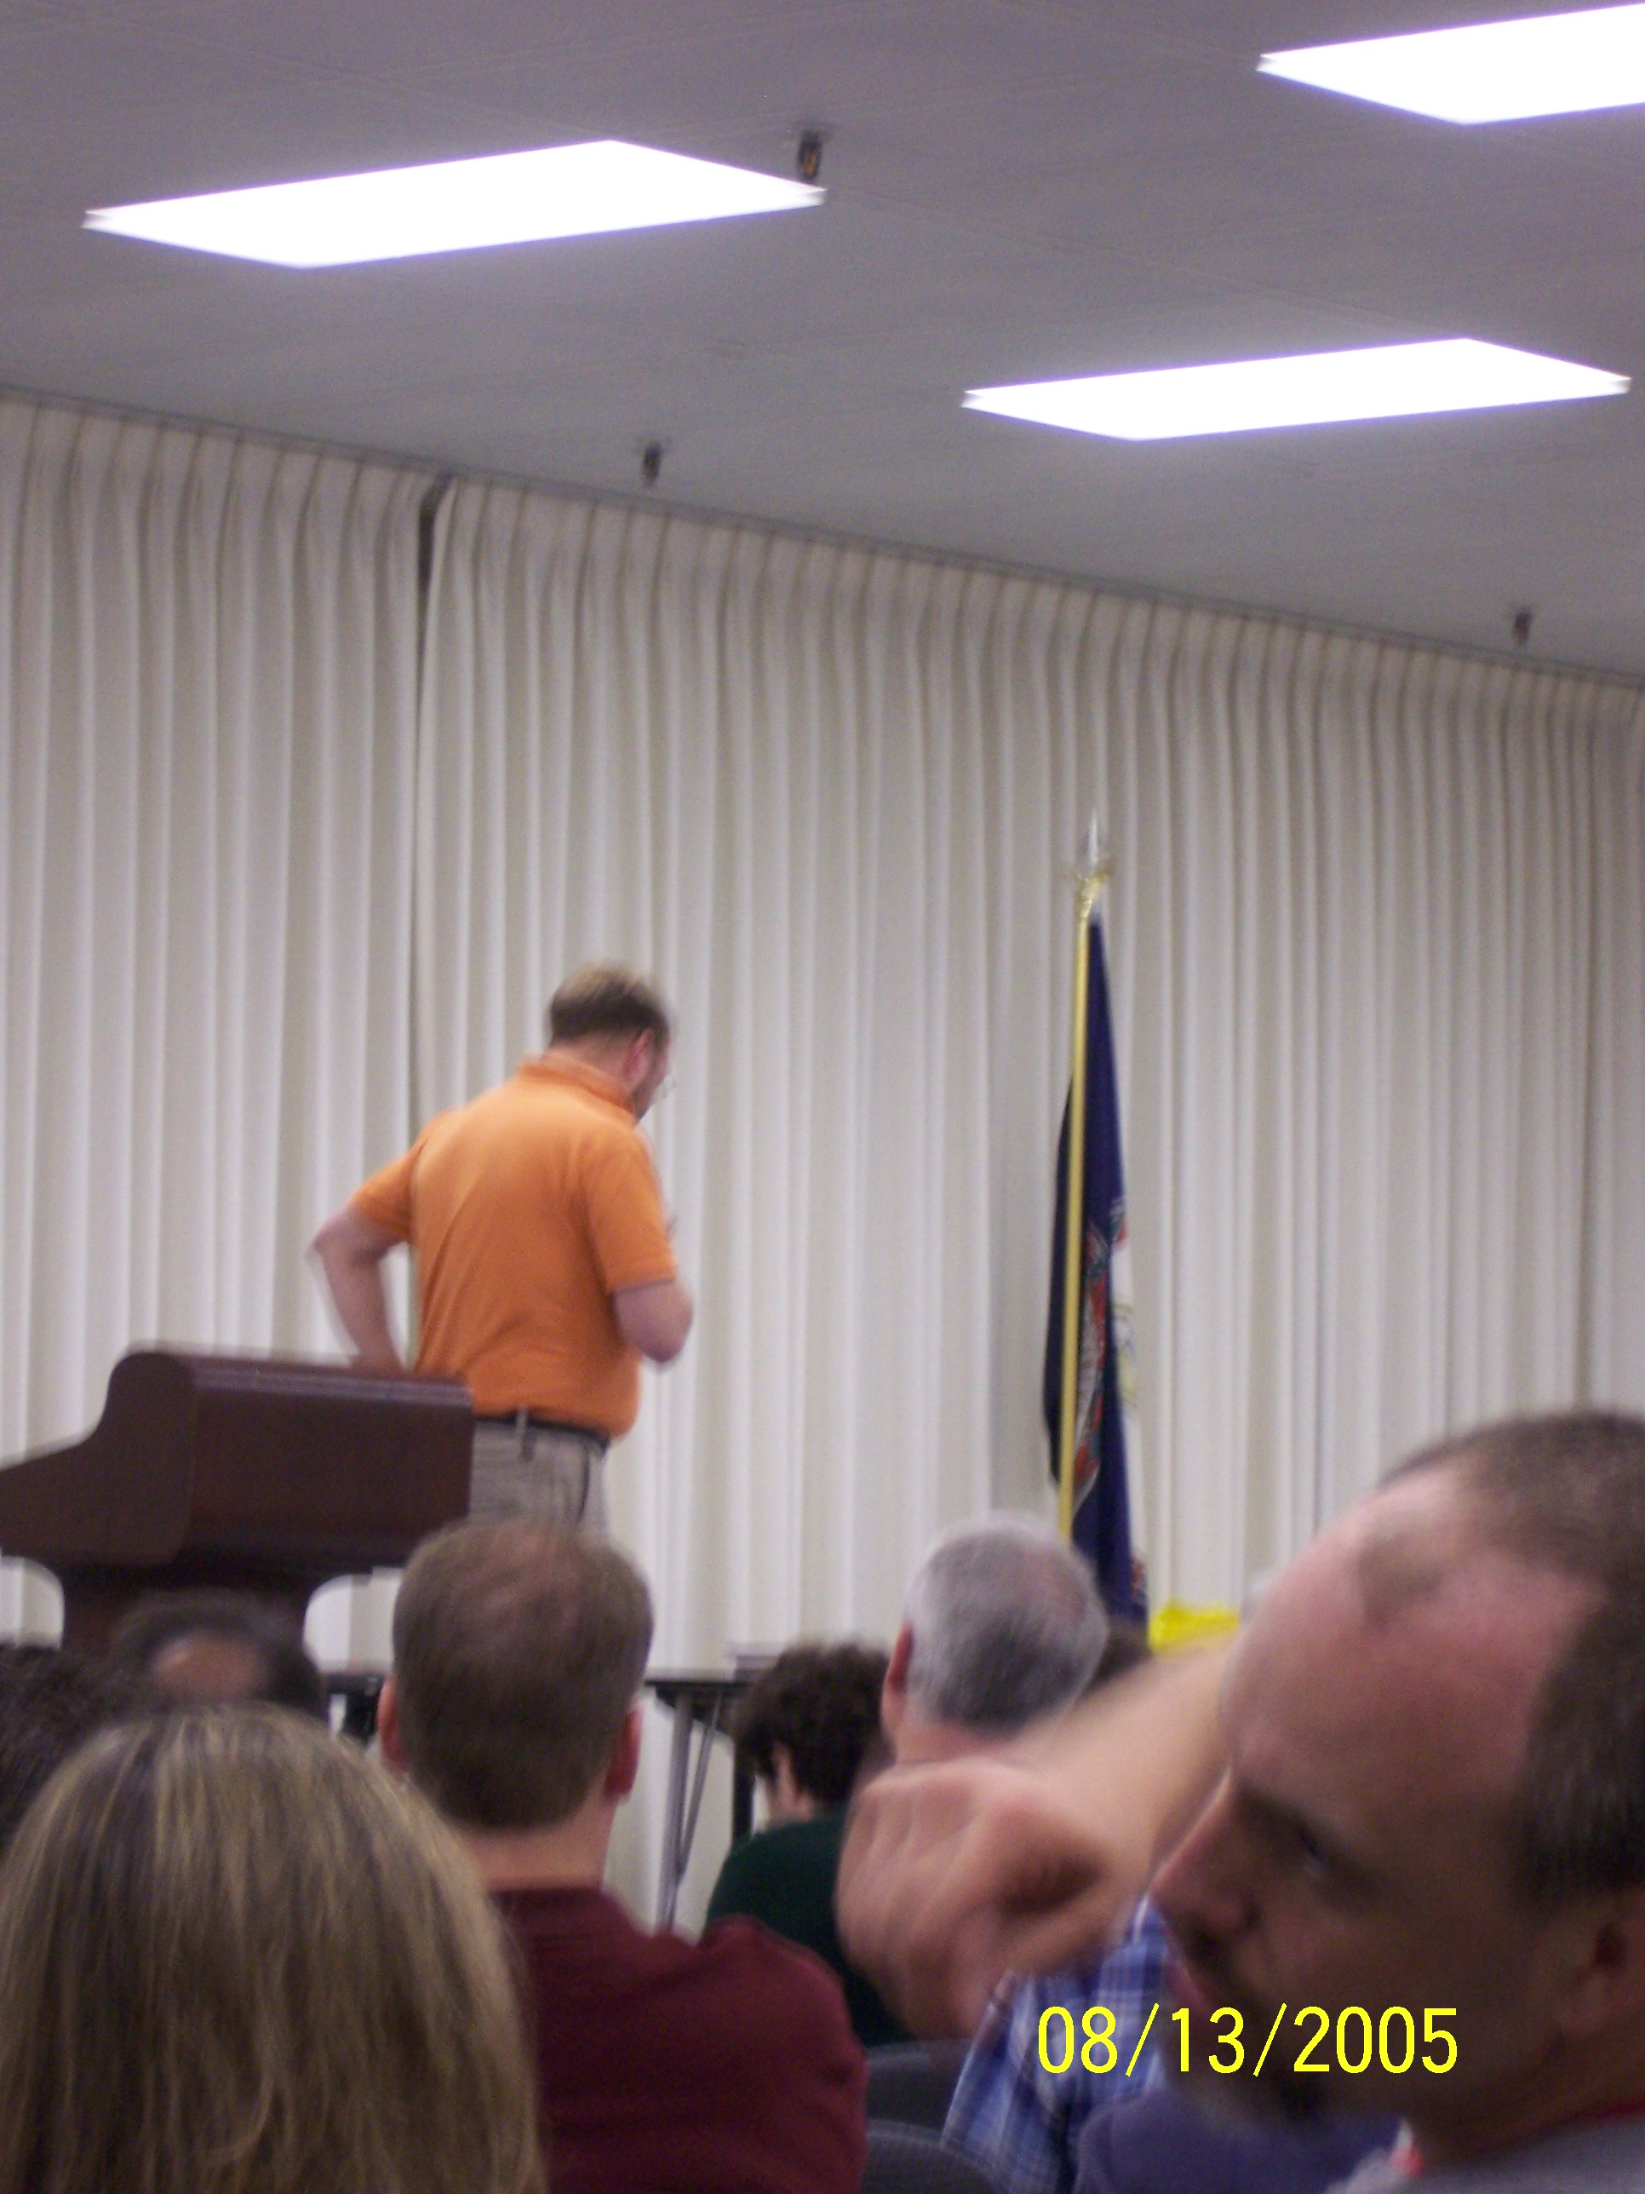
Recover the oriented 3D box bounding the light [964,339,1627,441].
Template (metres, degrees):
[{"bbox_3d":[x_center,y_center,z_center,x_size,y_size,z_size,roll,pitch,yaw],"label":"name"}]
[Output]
[{"bbox_3d":[0.898,-1.364,15.888,1.190,0.080,0.590,-2,-5,39],"label":"light"}]

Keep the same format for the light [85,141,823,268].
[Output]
[{"bbox_3d":[-0.623,-1.510,13.987,1.190,0.080,0.590,-2,-5,39],"label":"light"}]

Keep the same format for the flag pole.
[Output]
[{"bbox_3d":[0.533,0.688,18.015,0.080,2.583,0.080,0,-5,39],"label":"flag pole"}]

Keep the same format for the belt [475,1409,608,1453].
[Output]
[{"bbox_3d":[-0.469,0.503,12.600,0.280,0.060,0.360,3,-5,-35],"label":"belt"}]

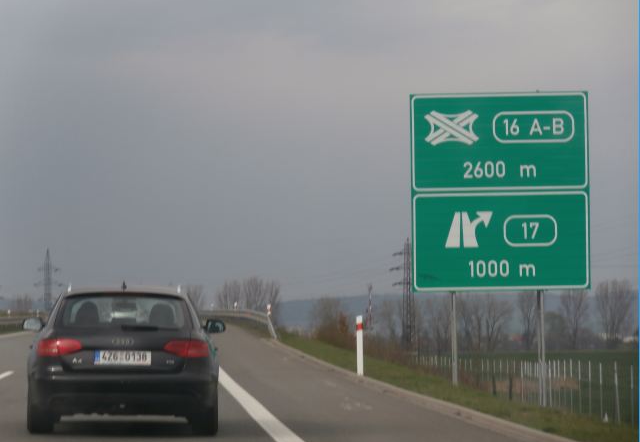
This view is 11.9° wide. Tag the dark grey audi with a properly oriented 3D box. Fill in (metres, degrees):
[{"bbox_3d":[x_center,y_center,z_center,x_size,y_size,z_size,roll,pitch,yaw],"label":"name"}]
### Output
[{"bbox_3d":[-1.962,1.345,30.700,1.950,1.450,4.700,0,-2,-3],"label":"dark grey audi"}]

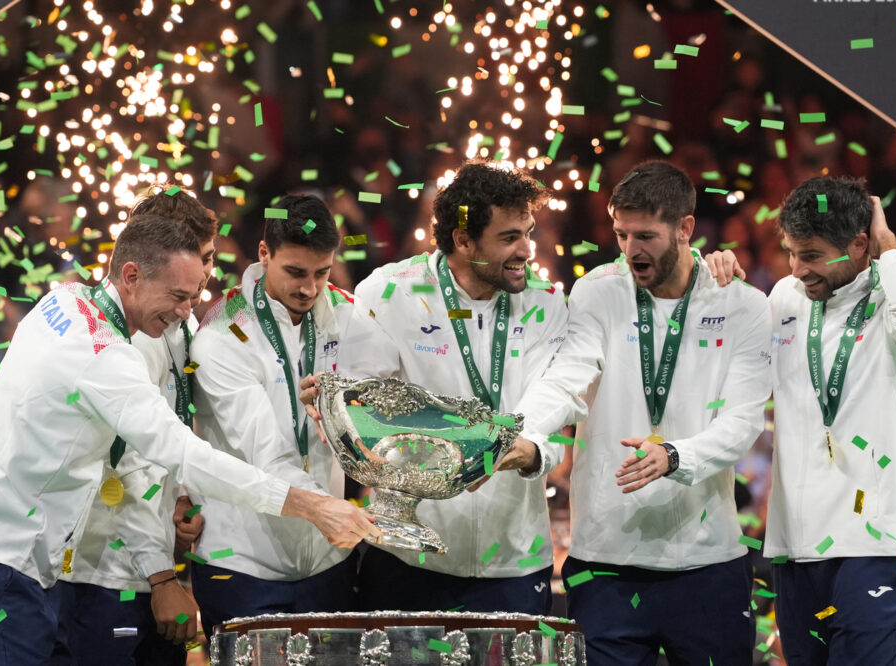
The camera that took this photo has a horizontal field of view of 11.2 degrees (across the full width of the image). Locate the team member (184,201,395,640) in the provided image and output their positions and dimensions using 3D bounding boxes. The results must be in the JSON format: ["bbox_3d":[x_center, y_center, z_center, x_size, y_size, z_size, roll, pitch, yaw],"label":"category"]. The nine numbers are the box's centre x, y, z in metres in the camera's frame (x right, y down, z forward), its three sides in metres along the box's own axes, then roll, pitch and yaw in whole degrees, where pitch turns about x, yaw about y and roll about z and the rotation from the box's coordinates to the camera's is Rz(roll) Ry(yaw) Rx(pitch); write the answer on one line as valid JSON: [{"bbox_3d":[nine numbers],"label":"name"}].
[{"bbox_3d":[-0.346,0.612,10.030,0.490,1.830,0.470,2,-6,-20],"label":"team member"}]

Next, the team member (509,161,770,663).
[{"bbox_3d":[0.425,0.566,9.970,0.580,1.890,0.520,0,-5,0],"label":"team member"}]

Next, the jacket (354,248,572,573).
[{"bbox_3d":[0.030,0.182,10.120,0.490,0.710,0.360,1,-6,-12],"label":"jacket"}]

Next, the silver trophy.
[{"bbox_3d":[-0.063,0.280,9.750,0.455,0.335,0.455,11,3,0],"label":"silver trophy"}]

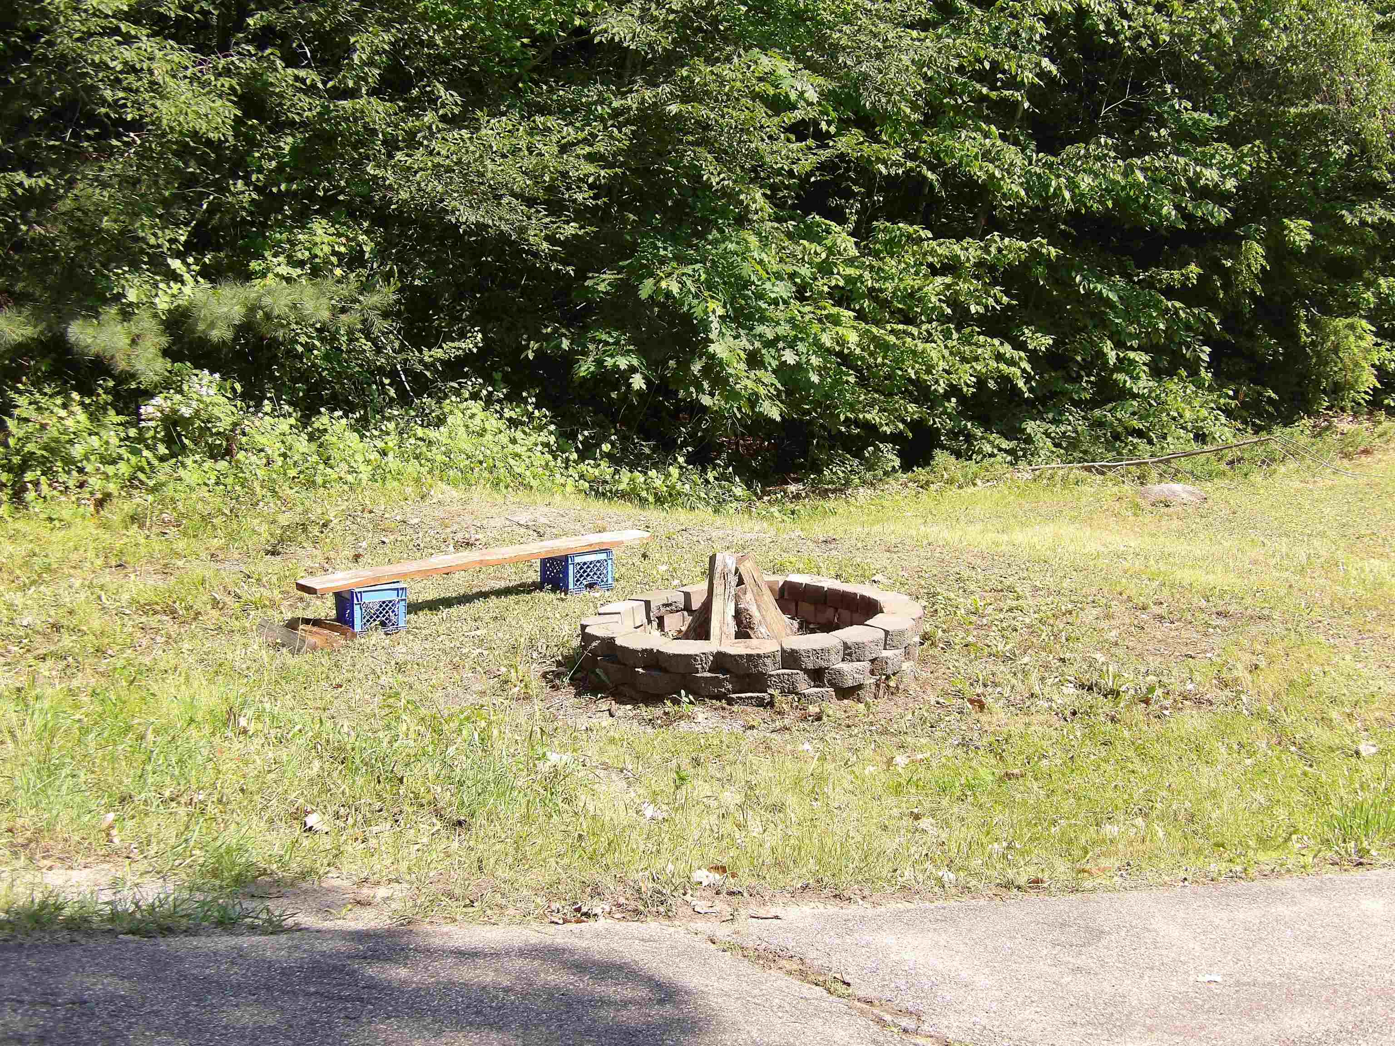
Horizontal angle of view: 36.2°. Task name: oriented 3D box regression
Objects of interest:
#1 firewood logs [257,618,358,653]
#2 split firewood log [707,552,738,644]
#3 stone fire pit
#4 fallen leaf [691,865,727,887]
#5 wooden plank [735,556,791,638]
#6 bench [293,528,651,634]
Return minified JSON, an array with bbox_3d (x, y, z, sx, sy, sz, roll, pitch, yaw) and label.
[{"bbox_3d":[-2.271,0.654,12.450,0.360,0.100,0.580,-9,12,-33],"label":"firewood logs"},{"bbox_3d":[0.126,0.401,11.000,0.130,0.530,0.110,4,-9,-17],"label":"split firewood log"},{"bbox_3d":[0.286,0.612,11.223,1.790,0.270,1.790,-3,10,0],"label":"stone fire pit"},{"bbox_3d":[0.040,1.244,7.500,0.120,0.050,0.100,-1,7,0],"label":"fallen leaf"},{"bbox_3d":[0.350,0.429,11.150,0.110,0.540,0.100,-18,-6,-14],"label":"wooden plank"},{"bbox_3d":[-1.334,0.367,13.358,2.380,0.310,0.370,-9,11,-31],"label":"bench"}]

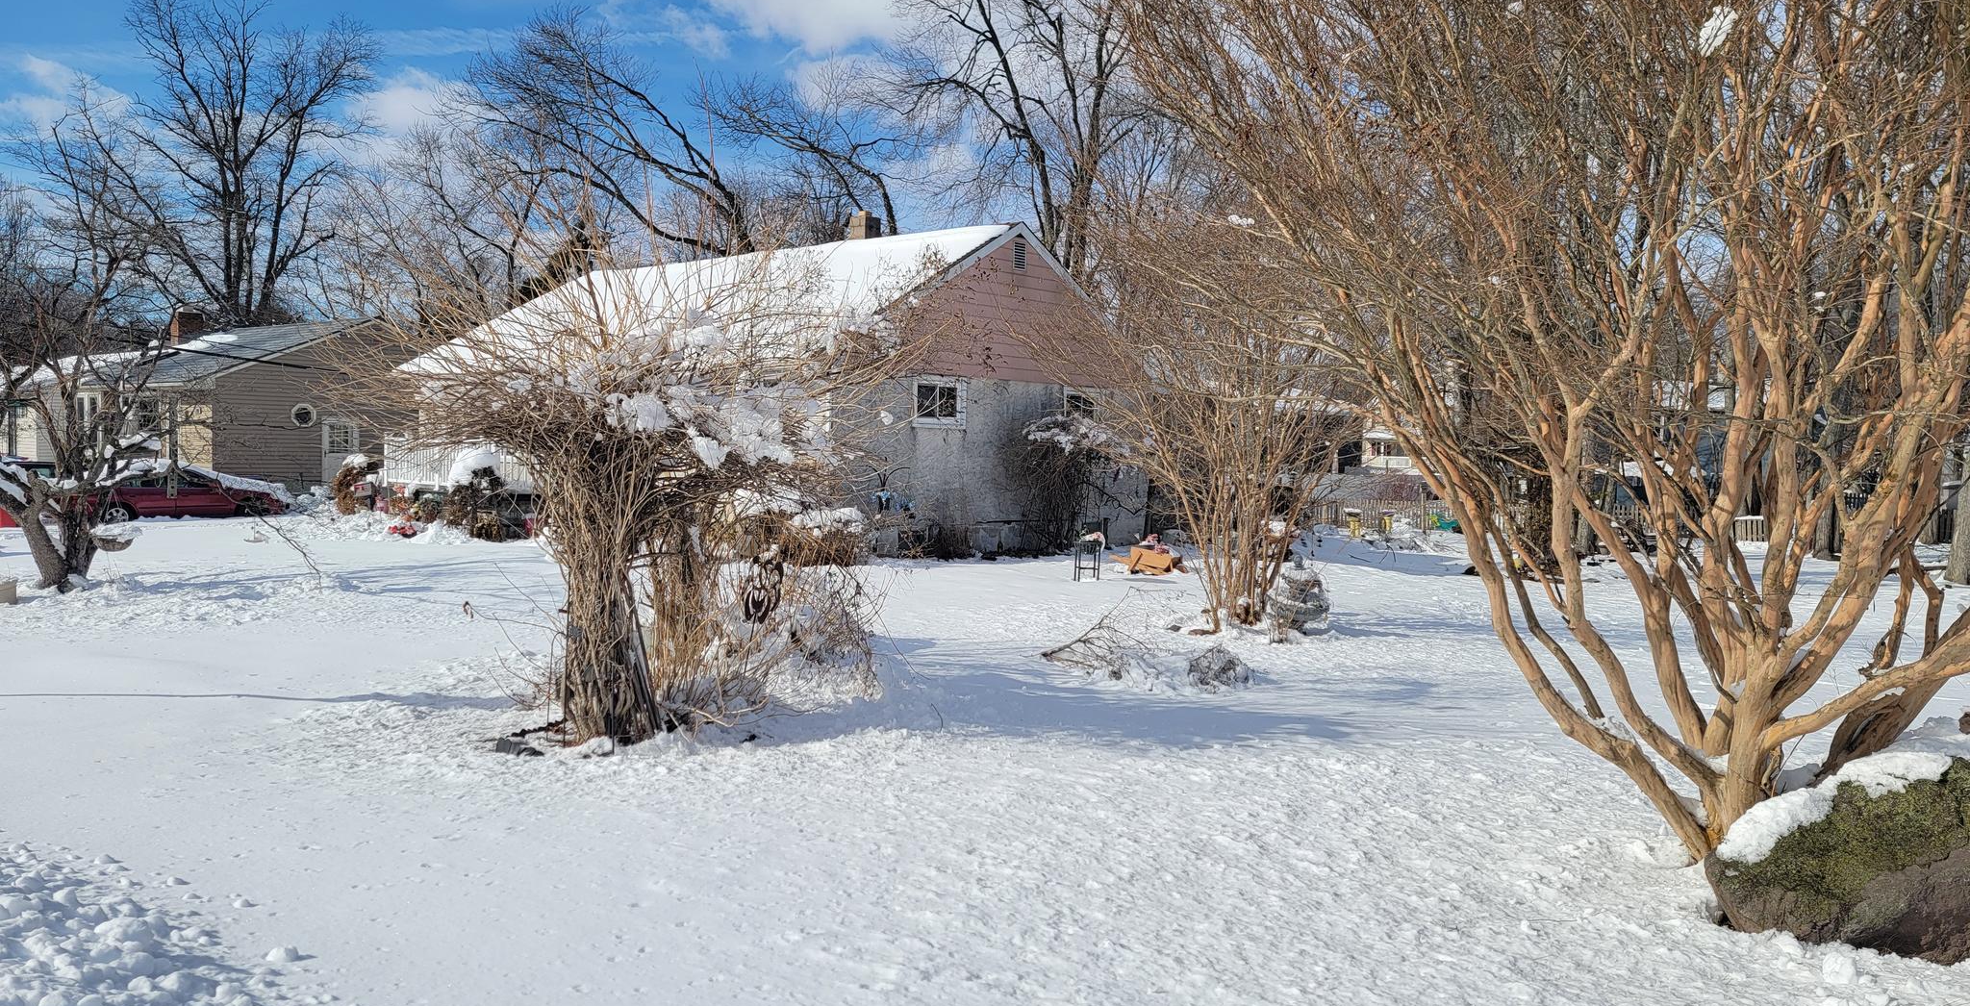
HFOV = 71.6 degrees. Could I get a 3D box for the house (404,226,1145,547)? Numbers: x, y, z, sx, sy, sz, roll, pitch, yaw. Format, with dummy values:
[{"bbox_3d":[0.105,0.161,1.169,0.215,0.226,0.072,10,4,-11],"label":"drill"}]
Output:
[{"bbox_3d":[-3.958,-2.364,27.881,11.400,6.250,11.180,1,2,35],"label":"house"}]

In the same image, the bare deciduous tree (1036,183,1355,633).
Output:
[{"bbox_3d":[1.958,-0.885,12.717,2.985,4.062,2.900,0,2,0],"label":"bare deciduous tree"}]

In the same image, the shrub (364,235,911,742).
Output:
[{"bbox_3d":[-2.095,-0.165,8.249,3.138,2.898,2.800,0,2,0],"label":"shrub"}]

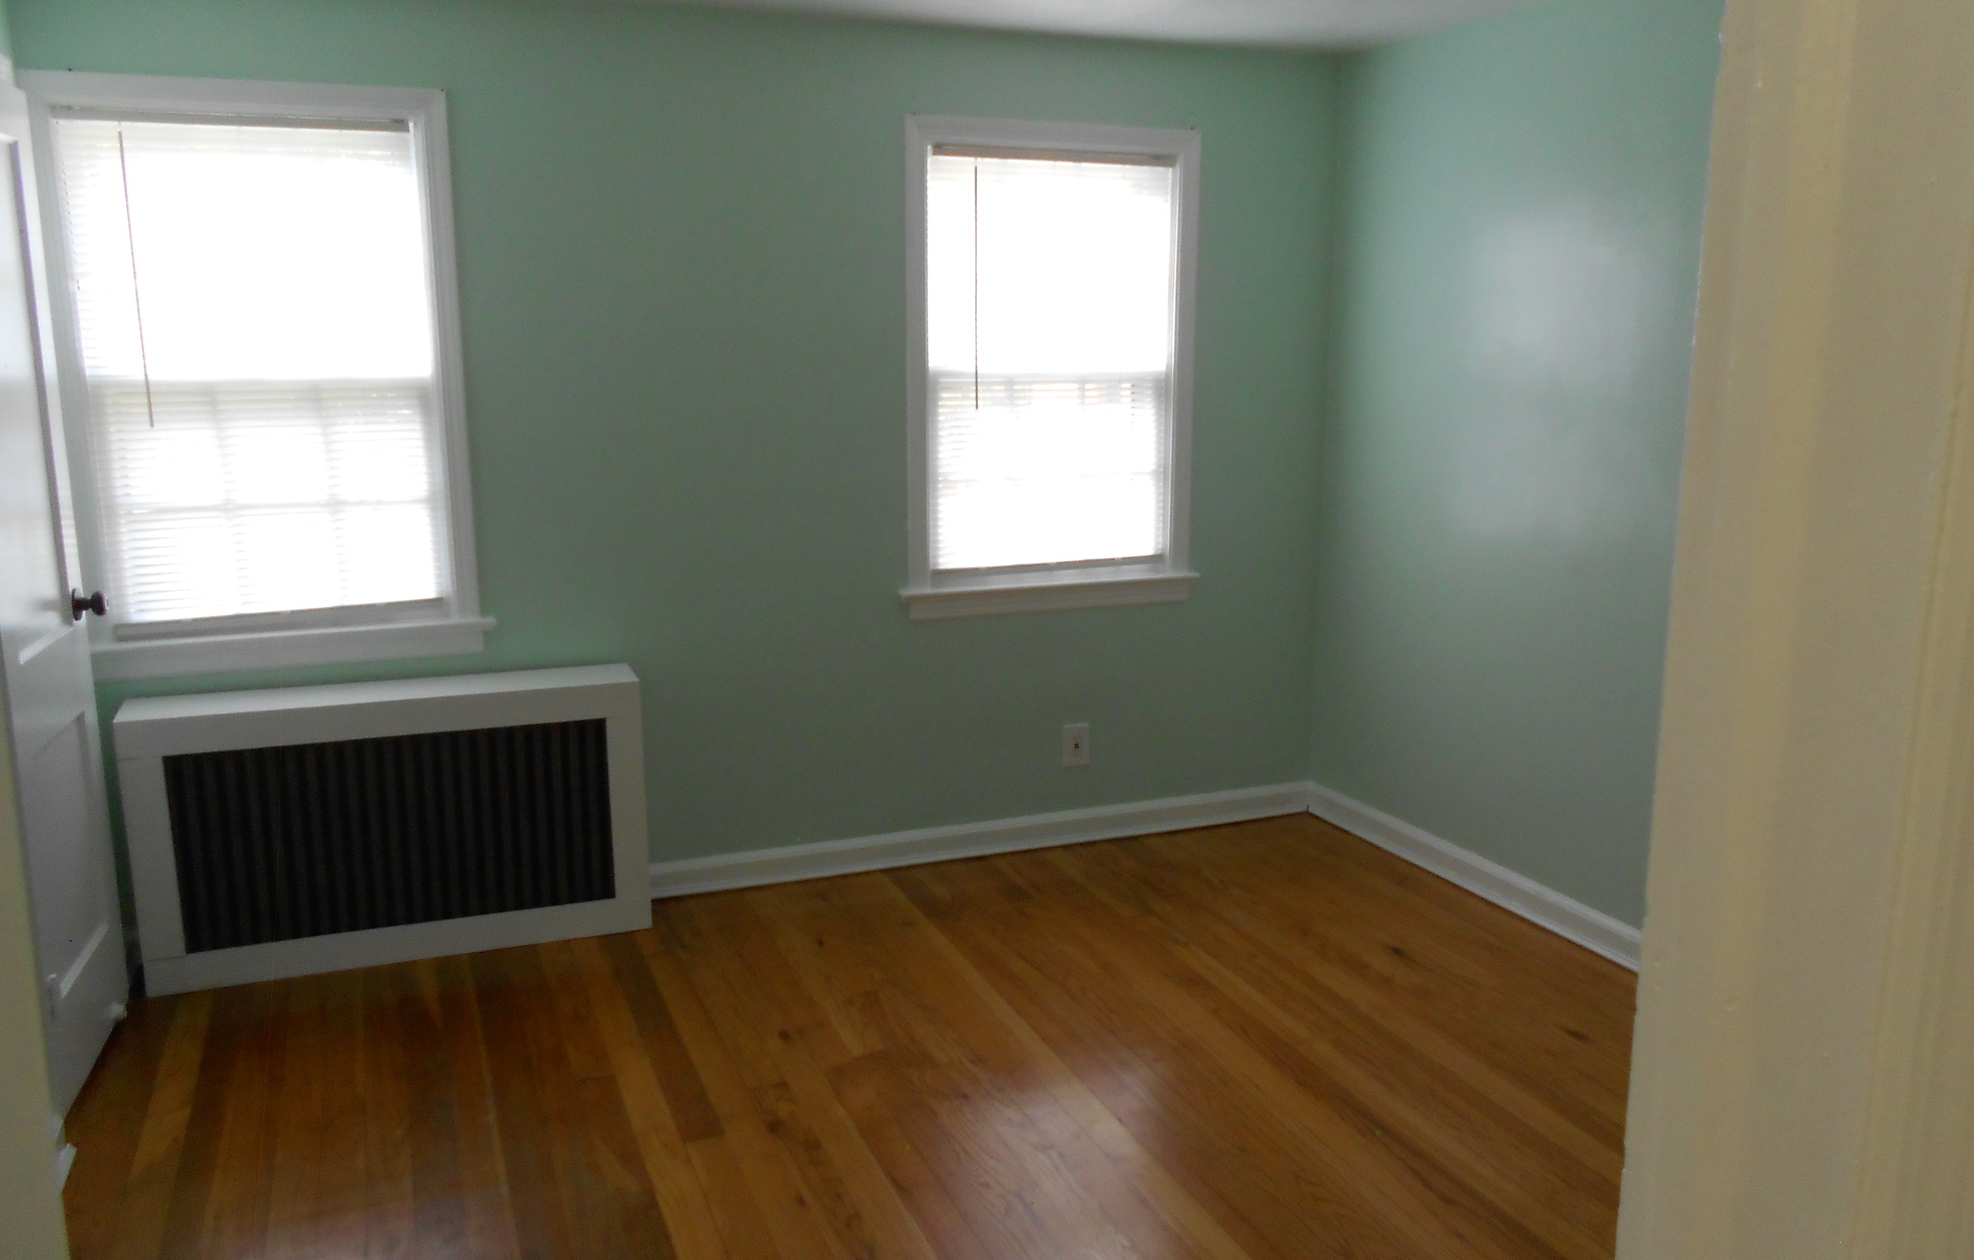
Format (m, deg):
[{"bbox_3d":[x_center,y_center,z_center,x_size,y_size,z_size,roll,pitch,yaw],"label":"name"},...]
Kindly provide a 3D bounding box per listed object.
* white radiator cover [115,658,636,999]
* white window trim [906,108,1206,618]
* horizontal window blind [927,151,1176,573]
[{"bbox_3d":[-1.465,0.478,3.718,1.170,0.663,0.223,-4,11,-22],"label":"white radiator cover"},{"bbox_3d":[0.186,-0.730,4.241,0.960,1.369,0.097,-4,11,-22],"label":"white window trim"},{"bbox_3d":[0.197,-0.767,4.279,0.768,1.181,0.044,-4,11,-22],"label":"horizontal window blind"}]

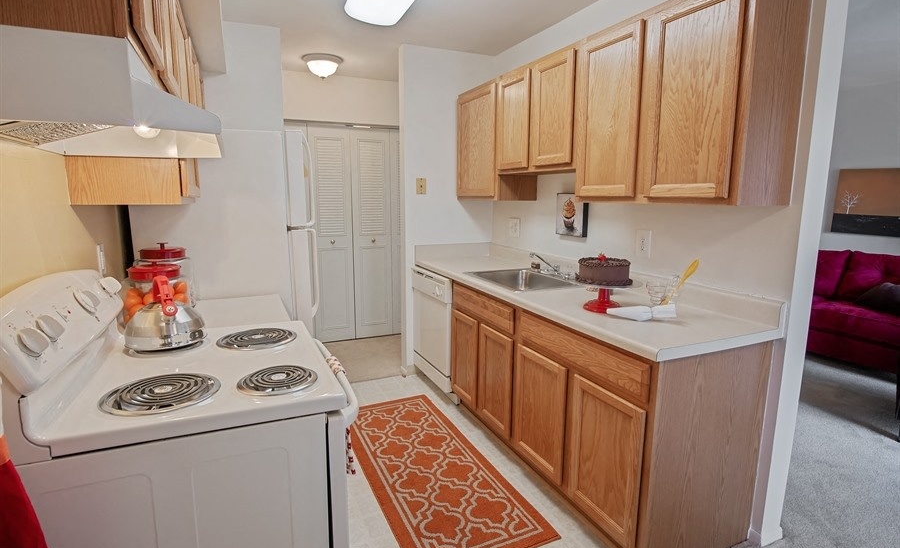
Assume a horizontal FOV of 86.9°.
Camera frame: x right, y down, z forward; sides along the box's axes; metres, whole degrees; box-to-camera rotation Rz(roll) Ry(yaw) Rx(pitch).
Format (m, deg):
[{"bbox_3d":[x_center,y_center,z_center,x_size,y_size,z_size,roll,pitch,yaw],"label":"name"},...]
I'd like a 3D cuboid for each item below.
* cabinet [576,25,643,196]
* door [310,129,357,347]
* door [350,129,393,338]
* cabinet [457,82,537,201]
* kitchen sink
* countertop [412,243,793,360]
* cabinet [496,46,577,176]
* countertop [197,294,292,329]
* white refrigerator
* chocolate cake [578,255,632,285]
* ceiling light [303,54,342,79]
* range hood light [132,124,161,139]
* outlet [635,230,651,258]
[{"bbox_3d":[0.849,-0.717,2.241,0.320,0.750,0.465,-4,11,-24],"label":"cabinet"},{"bbox_3d":[-1.098,-0.344,4.458,0.388,2.012,0.036,-4,10,-24],"label":"door"},{"bbox_3d":[-0.765,-0.375,4.637,0.398,2.037,0.035,-4,11,-24],"label":"door"},{"bbox_3d":[0.316,-0.915,3.382,0.314,0.768,0.613,-4,10,-24],"label":"cabinet"},{"bbox_3d":[0.457,0.108,2.901,0.555,0.170,0.647,-4,11,-24],"label":"kitchen sink"},{"bbox_3d":[0.508,0.023,2.722,0.654,0.144,2.295,-4,11,-24],"label":"countertop"},{"bbox_3d":[0.598,-0.894,2.750,0.314,0.602,0.763,-4,10,-24],"label":"cabinet"},{"bbox_3d":[-1.031,0.190,1.994,0.646,0.040,0.615,-4,10,-24],"label":"countertop"},{"bbox_3d":[-1.218,0.113,2.705,0.789,1.725,0.768,-4,11,-24],"label":"white refrigerator"},{"bbox_3d":[0.684,-0.028,2.102,0.242,0.122,0.242,0,10,0],"label":"chocolate cake"},{"bbox_3d":[-0.995,-1.602,3.725,0.310,0.150,0.310,-4,10,-24],"label":"ceiling light"},{"bbox_3d":[-0.830,-0.406,1.299,0.080,0.072,0.080,-4,10,-24],"label":"range hood light"},{"bbox_3d":[0.984,-0.150,2.419,0.009,0.132,0.080,-4,11,-24],"label":"outlet"}]

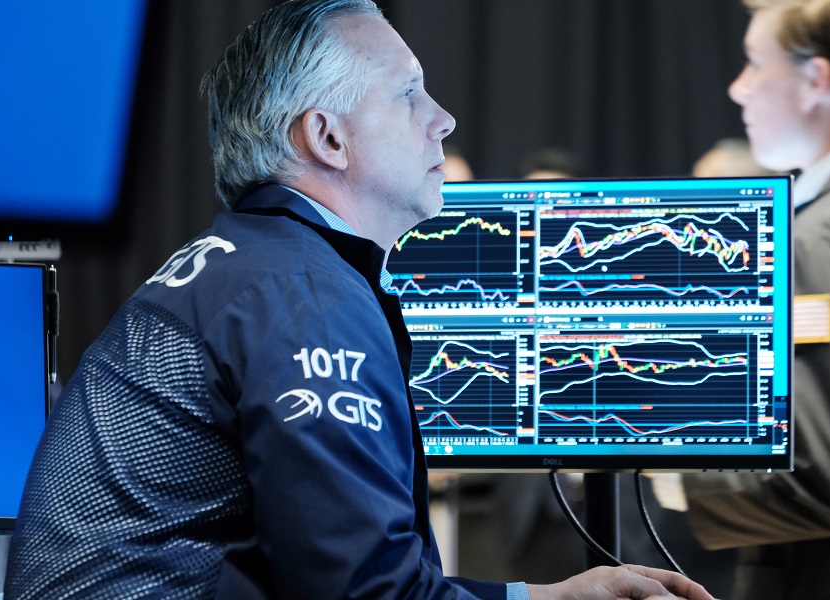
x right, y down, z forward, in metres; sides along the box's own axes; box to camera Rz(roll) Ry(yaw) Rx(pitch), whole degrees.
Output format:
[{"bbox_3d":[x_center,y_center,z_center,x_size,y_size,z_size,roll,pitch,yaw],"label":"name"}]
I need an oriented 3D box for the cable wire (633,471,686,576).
[{"bbox_3d":[0.267,0.244,6.710,0.052,0.118,0.035,0,-1,18],"label":"cable wire"}]

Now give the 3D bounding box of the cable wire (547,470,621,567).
[{"bbox_3d":[0.185,0.240,6.730,0.076,0.107,0.035,0,-1,18],"label":"cable wire"}]

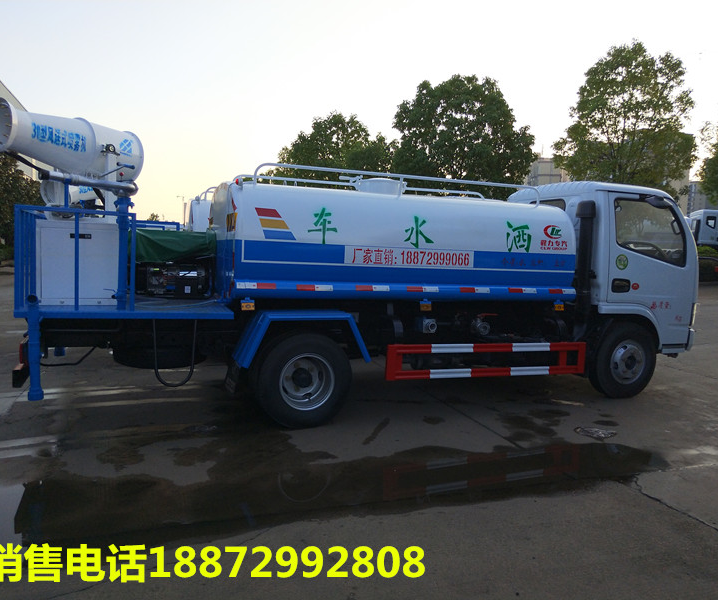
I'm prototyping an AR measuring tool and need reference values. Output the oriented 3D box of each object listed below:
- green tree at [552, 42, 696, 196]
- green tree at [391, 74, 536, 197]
[{"bbox_3d":[10.109,-5.197,22.000,5.500,9.400,5.500,1,4,0],"label":"green tree"},{"bbox_3d":[4.521,-5.257,25.000,6.200,9.000,6.200,1,4,0],"label":"green tree"}]

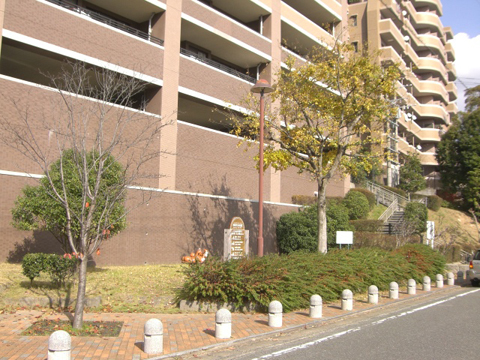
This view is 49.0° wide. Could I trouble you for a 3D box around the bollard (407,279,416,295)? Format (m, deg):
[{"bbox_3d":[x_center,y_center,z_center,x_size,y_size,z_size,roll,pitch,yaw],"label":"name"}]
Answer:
[{"bbox_3d":[5.082,3.155,15.550,0.250,0.445,0.250,-4,-8,37],"label":"bollard"}]

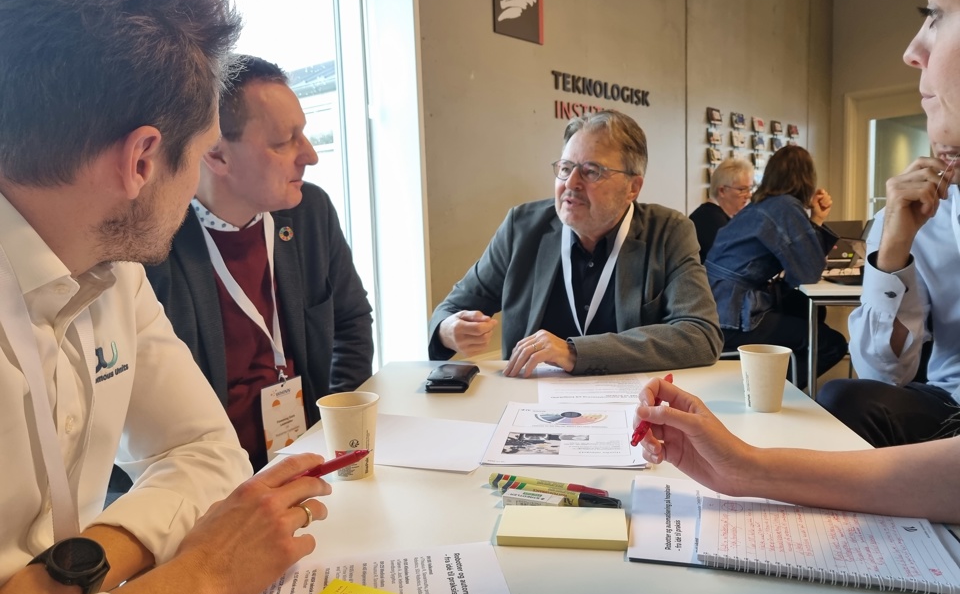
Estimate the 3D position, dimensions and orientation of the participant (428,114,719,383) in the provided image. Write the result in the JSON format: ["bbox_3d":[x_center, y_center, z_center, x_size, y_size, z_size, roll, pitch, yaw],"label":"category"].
[{"bbox_3d":[0.230,0.229,1.611,0.620,1.267,0.740,-1,7,11],"label":"participant"}]

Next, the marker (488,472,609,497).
[{"bbox_3d":[0.077,0.219,0.828,0.141,0.016,0.016,1,7,23],"label":"marker"}]

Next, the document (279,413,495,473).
[{"bbox_3d":[-0.114,0.206,1.053,0.297,0.003,0.210,0,7,21],"label":"document"}]

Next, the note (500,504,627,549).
[{"bbox_3d":[0.085,0.233,0.730,0.126,0.009,0.075,-1,7,8],"label":"note"}]

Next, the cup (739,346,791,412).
[{"bbox_3d":[0.450,0.131,1.136,0.080,0.094,0.080,-2,7,0],"label":"cup"}]

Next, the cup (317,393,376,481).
[{"bbox_3d":[-0.164,0.177,0.913,0.080,0.095,0.080,-2,7,0],"label":"cup"}]

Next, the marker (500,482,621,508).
[{"bbox_3d":[0.087,0.221,0.803,0.141,0.016,0.016,1,7,25],"label":"marker"}]

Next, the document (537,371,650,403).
[{"bbox_3d":[0.215,0.160,1.354,0.210,0.002,0.297,-2,7,4],"label":"document"}]

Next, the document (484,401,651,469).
[{"bbox_3d":[0.129,0.196,1.057,0.212,0.006,0.298,-1,7,9],"label":"document"}]

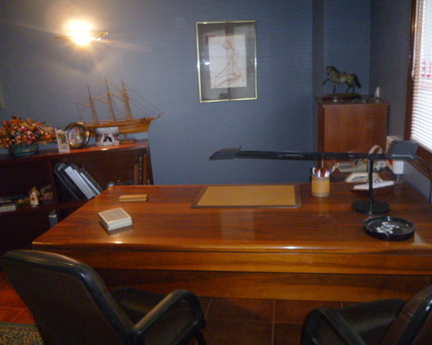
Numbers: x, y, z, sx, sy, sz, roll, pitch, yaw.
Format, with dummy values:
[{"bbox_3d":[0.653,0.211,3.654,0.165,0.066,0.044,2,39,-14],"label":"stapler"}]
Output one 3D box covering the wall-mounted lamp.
[{"bbox_3d":[-1.102,-1.140,3.073,0.411,0.170,0.200,-7,14,-14],"label":"wall-mounted lamp"}]

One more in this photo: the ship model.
[{"bbox_3d":[-0.817,-0.543,3.236,0.712,0.546,0.130,-7,14,-15],"label":"ship model"}]

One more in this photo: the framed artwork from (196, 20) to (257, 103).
[{"bbox_3d":[0.118,-1.045,3.516,0.578,0.722,0.030,-7,14,-14],"label":"framed artwork"}]

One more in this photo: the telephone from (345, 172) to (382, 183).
[{"bbox_3d":[0.930,0.018,2.393,0.225,0.065,0.170,-1,14,10],"label":"telephone"}]

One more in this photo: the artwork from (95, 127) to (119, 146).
[{"bbox_3d":[-0.934,-0.310,3.200,0.191,0.160,0.025,-6,2,-8],"label":"artwork"}]

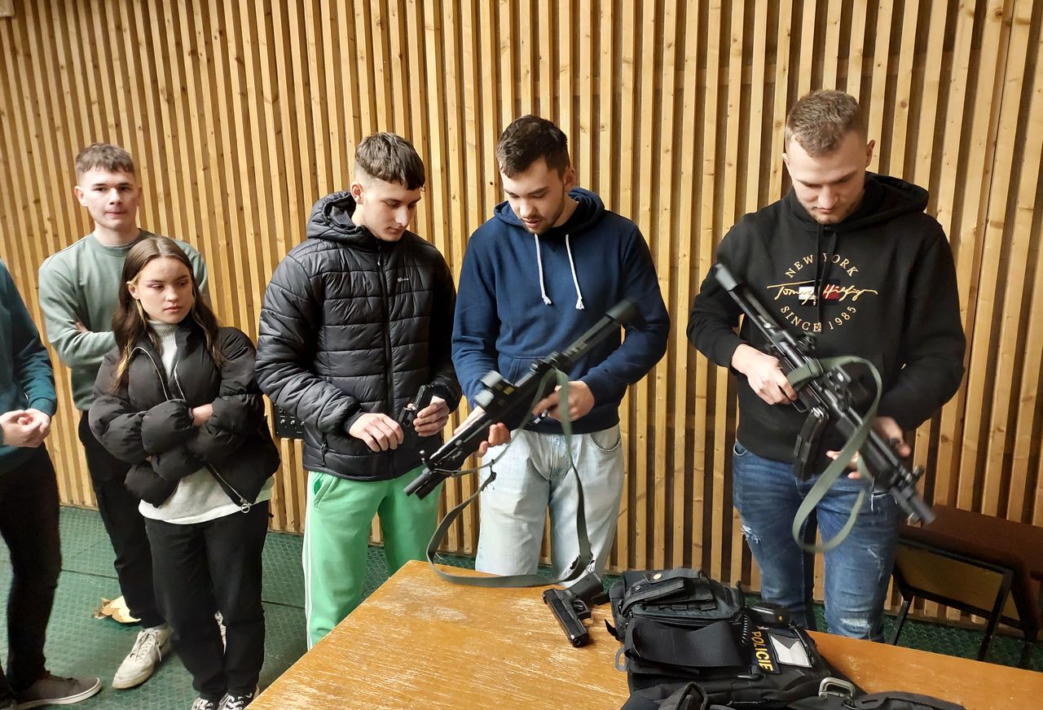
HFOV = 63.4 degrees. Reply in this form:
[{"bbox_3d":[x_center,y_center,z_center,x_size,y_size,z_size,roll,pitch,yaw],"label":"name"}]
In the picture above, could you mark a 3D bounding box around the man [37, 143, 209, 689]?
[{"bbox_3d":[-1.184,0.228,2.682,0.510,1.750,0.440,-5,15,-15],"label":"man"}]

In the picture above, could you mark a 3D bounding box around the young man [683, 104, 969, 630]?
[{"bbox_3d":[0.668,0.336,1.974,0.590,1.840,0.470,4,16,17],"label":"young man"}]

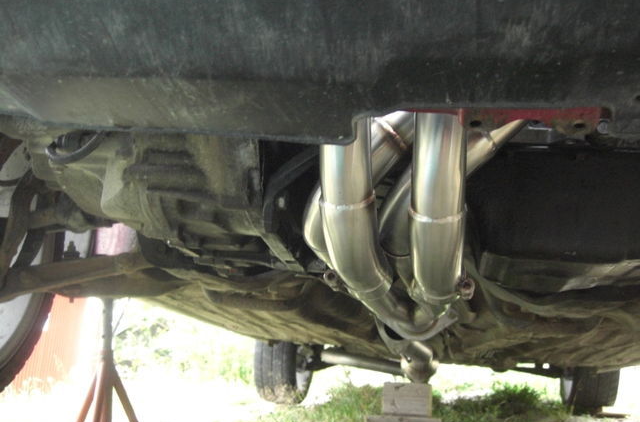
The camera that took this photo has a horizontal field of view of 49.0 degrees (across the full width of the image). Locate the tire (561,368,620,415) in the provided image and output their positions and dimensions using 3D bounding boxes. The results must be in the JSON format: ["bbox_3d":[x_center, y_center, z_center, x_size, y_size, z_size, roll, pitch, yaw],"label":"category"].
[{"bbox_3d":[1.244,0.642,3.297,0.200,0.565,0.565,-2,-10,9],"label":"tire"}]

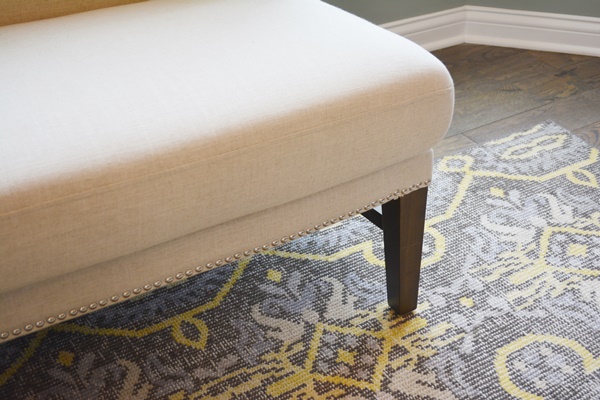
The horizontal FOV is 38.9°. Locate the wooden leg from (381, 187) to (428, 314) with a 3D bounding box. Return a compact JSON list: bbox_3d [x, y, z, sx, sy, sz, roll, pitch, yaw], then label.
[{"bbox_3d":[0.168,0.080,1.435,0.057,0.260,0.053,-19,39,-25],"label":"wooden leg"}]

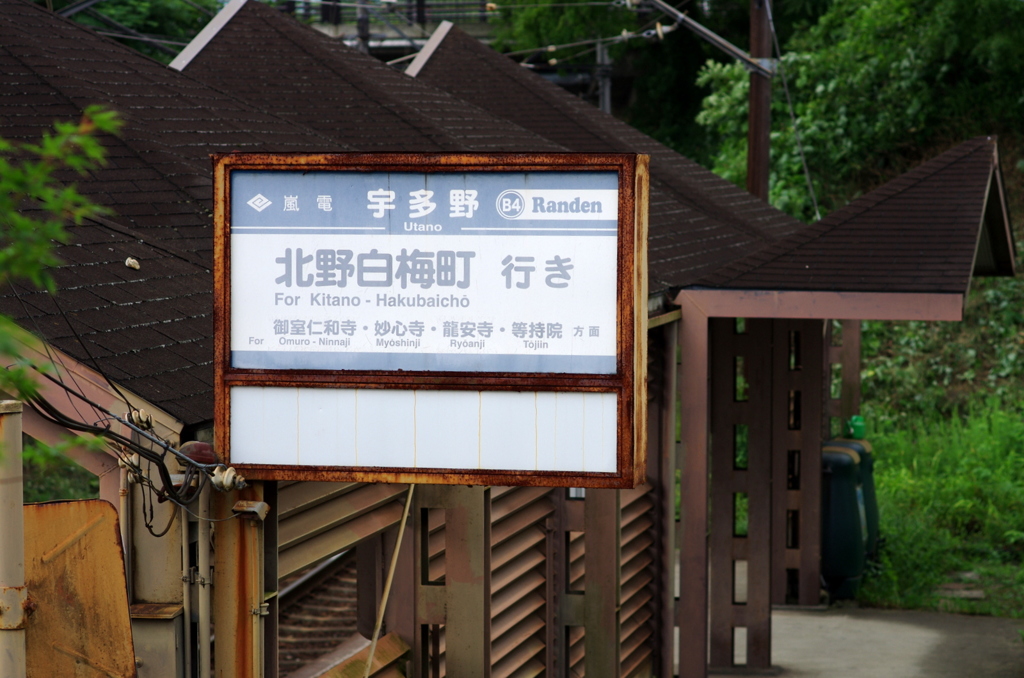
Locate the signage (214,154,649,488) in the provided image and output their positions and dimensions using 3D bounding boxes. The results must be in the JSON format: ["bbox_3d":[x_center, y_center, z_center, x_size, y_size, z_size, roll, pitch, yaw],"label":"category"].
[{"bbox_3d":[-0.248,-0.063,9.040,1.300,0.993,0.210,1,4,12],"label":"signage"}]

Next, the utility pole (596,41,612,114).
[{"bbox_3d":[1.649,-2.151,53.206,0.250,6.400,0.250,1,4,11],"label":"utility pole"}]

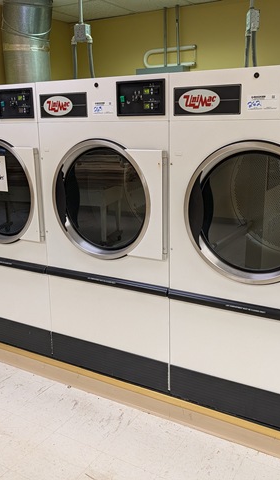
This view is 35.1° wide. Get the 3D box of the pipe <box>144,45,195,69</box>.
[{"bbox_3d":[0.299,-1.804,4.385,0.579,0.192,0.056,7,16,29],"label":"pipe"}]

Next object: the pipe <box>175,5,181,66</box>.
[{"bbox_3d":[0.363,-1.960,4.265,0.033,0.536,0.033,7,16,29],"label":"pipe"}]

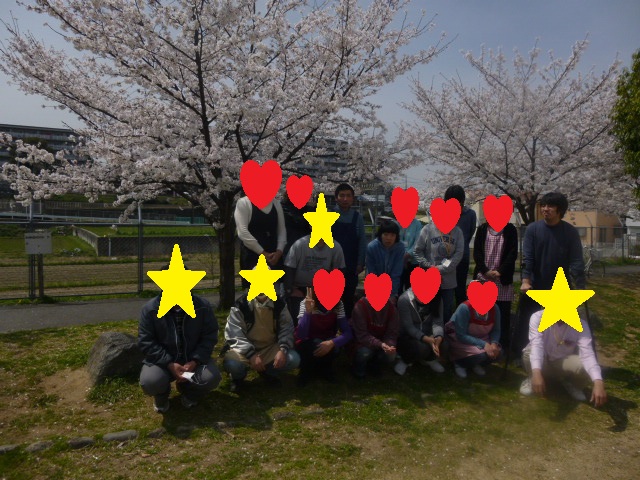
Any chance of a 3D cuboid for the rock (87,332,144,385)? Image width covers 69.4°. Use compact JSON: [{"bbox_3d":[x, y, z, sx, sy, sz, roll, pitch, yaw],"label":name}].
[{"bbox_3d":[-1.640,1.000,3.950,0.620,0.380,0.460,0,0,-14],"label":"rock"}]

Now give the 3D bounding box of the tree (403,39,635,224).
[{"bbox_3d":[4.799,-1.851,10.900,5.600,5.600,5.400,-1,2,-20],"label":"tree"}]

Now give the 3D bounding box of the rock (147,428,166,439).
[{"bbox_3d":[-0.985,1.168,2.785,0.115,0.055,0.090,0,0,-19],"label":"rock"}]

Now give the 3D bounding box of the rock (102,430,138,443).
[{"bbox_3d":[-1.183,1.165,2.740,0.195,0.060,0.105,0,0,-19],"label":"rock"}]

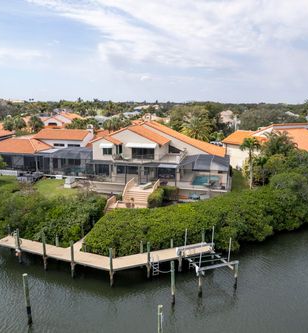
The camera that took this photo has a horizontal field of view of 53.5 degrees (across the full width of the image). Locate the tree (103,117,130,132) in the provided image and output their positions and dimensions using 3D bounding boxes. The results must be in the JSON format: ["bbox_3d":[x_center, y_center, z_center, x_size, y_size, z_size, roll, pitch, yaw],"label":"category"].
[{"bbox_3d":[-7.800,-6.170,64.130,5.430,8.460,4.850,0,12,0],"label":"tree"}]

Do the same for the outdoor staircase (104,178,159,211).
[{"bbox_3d":[-2.420,3.400,36.910,5.140,2.520,4.660,5,13,22],"label":"outdoor staircase"}]

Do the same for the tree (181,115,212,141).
[{"bbox_3d":[9.370,-7.040,67.910,6.600,8.600,6.600,0,12,0],"label":"tree"}]

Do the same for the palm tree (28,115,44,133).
[{"bbox_3d":[-27.730,-7.980,72.670,3.780,8.490,3.780,0,12,0],"label":"palm tree"}]

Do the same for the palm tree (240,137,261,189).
[{"bbox_3d":[12.600,-0.470,40.350,2.520,7.120,2.520,0,12,0],"label":"palm tree"}]

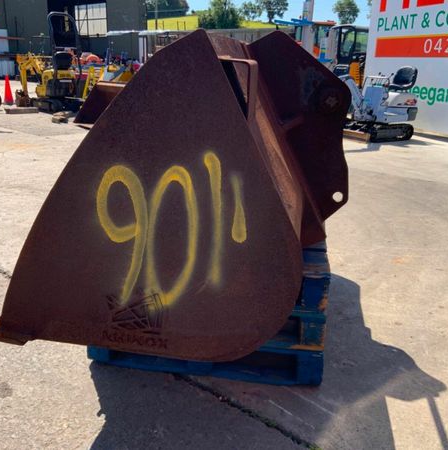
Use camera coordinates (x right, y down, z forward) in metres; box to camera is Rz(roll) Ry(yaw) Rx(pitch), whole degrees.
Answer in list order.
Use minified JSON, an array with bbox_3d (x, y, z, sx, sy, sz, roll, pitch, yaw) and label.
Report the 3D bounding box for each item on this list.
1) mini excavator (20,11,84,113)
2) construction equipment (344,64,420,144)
[{"bbox_3d":[-4.297,-3.936,12.232,0.930,2.220,2.080,-14,24,-40],"label":"mini excavator"},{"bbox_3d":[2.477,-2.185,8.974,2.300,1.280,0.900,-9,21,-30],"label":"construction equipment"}]

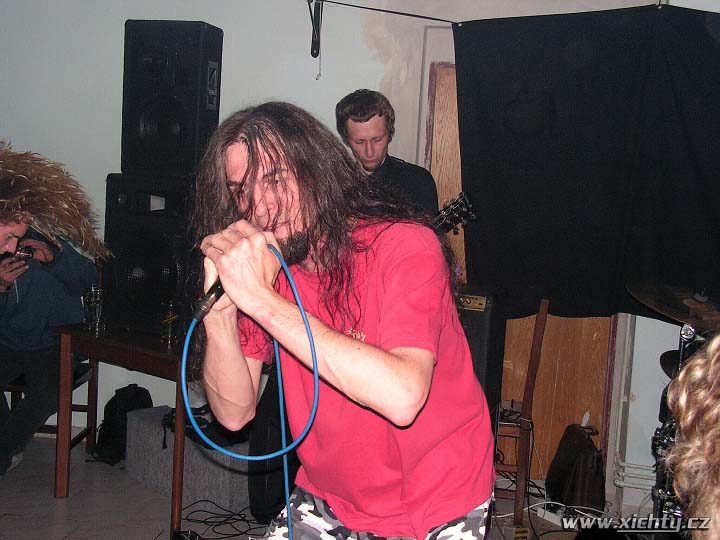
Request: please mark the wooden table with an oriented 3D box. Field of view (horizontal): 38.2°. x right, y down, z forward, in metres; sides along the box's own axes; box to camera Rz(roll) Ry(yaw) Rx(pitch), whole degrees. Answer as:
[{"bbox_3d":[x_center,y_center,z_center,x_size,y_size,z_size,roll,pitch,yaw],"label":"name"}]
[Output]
[{"bbox_3d":[-0.798,0.624,4.623,0.770,0.745,0.820,7,8,30],"label":"wooden table"}]

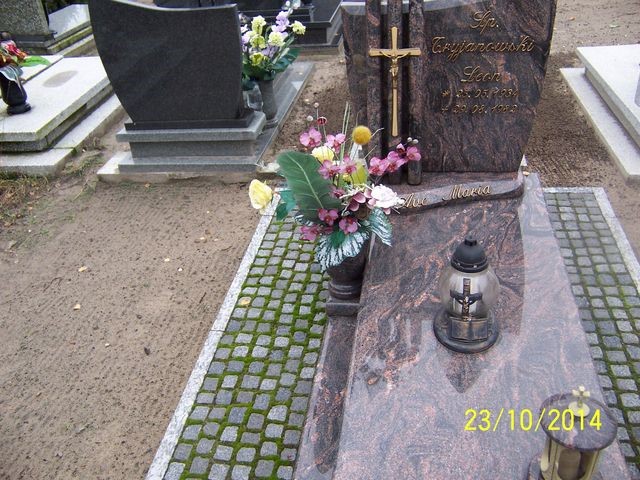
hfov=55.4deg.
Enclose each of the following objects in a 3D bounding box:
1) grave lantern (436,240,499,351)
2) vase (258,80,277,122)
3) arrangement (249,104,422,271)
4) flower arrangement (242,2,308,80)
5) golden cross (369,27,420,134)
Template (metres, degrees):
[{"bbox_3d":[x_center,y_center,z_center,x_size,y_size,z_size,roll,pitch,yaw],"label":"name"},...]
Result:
[{"bbox_3d":[0.414,0.130,1.689,0.190,0.325,0.190,3,33,14],"label":"grave lantern"},{"bbox_3d":[-0.328,-0.867,3.834,0.095,0.270,0.095,1,32,10],"label":"vase"},{"bbox_3d":[0.056,-0.164,1.882,0.500,0.500,0.400,3,33,14],"label":"arrangement"},{"bbox_3d":[-0.324,-1.167,3.640,0.470,0.440,0.400,3,33,14],"label":"flower arrangement"},{"bbox_3d":[0.266,-0.551,2.154,0.179,0.395,0.035,1,32,10],"label":"golden cross"}]

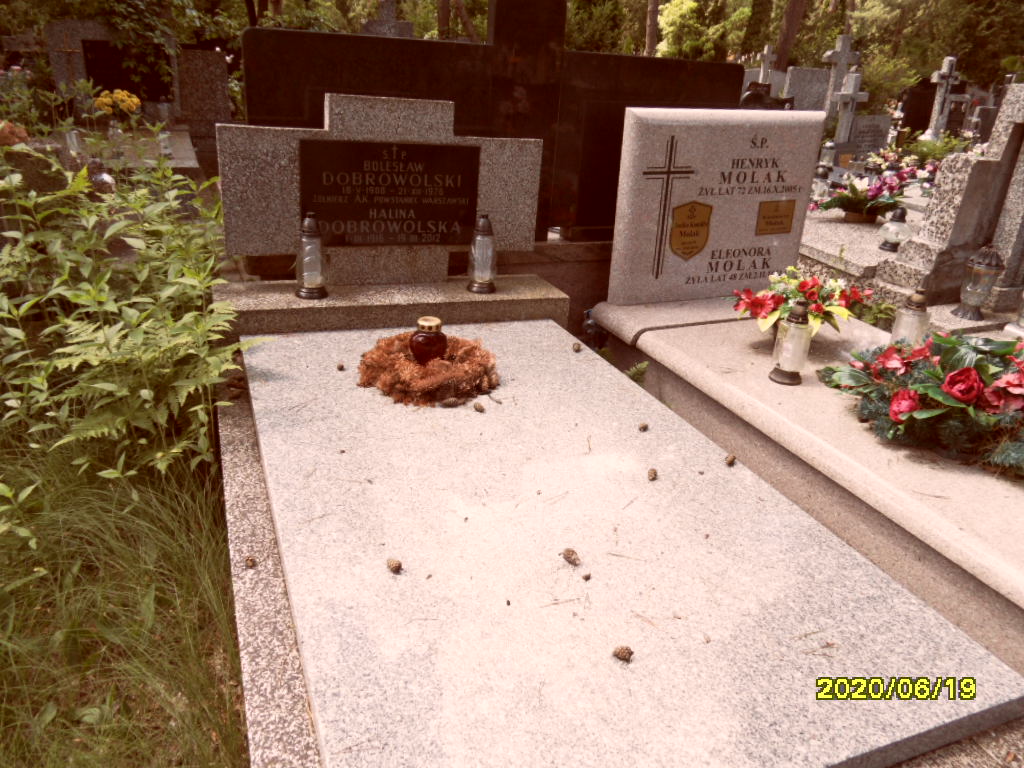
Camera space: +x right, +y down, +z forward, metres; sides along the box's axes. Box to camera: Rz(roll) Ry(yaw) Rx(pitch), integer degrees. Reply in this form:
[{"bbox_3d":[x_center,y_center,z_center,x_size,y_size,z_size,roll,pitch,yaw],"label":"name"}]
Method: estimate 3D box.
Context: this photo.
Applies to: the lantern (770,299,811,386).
[{"bbox_3d":[0.786,-0.116,1.963,0.091,0.232,0.091,-5,26,-23],"label":"lantern"}]

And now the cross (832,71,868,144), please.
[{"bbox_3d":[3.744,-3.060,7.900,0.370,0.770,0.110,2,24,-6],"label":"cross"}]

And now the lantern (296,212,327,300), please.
[{"bbox_3d":[-0.591,-0.379,2.087,0.096,0.243,0.096,-5,26,-23],"label":"lantern"}]

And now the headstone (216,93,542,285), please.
[{"bbox_3d":[-0.423,-0.667,2.490,1.106,0.622,0.080,-5,24,-22],"label":"headstone"}]

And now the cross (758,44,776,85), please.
[{"bbox_3d":[5.735,-7.065,16.000,0.430,1.020,0.140,-2,24,-15],"label":"cross"}]

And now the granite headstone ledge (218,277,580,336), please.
[{"bbox_3d":[-0.369,-0.248,2.323,1.102,0.121,0.273,-5,26,-22],"label":"granite headstone ledge"}]

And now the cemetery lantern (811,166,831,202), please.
[{"bbox_3d":[2.316,-1.490,5.287,0.131,0.258,0.131,-5,26,-23],"label":"cemetery lantern"}]

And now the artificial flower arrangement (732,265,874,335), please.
[{"bbox_3d":[1.023,-0.288,2.510,0.450,0.260,0.340,14,25,20],"label":"artificial flower arrangement"}]

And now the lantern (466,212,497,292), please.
[{"bbox_3d":[-0.088,-0.423,2.296,0.094,0.244,0.094,5,24,-2],"label":"lantern"}]

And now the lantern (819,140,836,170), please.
[{"bbox_3d":[3.333,-2.414,7.500,0.120,0.290,0.120,-6,25,-22],"label":"lantern"}]

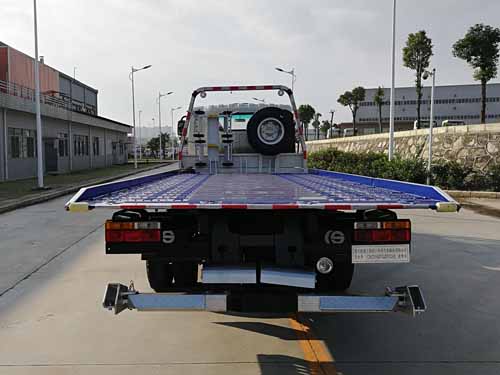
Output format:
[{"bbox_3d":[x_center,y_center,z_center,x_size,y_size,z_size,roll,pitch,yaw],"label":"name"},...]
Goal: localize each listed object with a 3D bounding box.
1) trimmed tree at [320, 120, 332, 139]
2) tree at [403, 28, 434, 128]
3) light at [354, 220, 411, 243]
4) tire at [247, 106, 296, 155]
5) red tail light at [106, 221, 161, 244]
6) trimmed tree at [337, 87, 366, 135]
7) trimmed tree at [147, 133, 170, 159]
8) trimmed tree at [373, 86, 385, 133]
[{"bbox_3d":[11.377,-8.551,58.000,1.750,3.000,1.750,0,5,0],"label":"trimmed tree"},{"bbox_3d":[10.522,-6.659,24.500,1.900,6.400,1.900,0,5,0],"label":"tree"},{"bbox_3d":[0.975,0.323,2.860,0.405,0.160,0.100,0,5,-3],"label":"light"},{"bbox_3d":[0.357,-0.954,6.600,0.800,0.800,0.220,0,5,-3],"label":"tire"},{"bbox_3d":[-0.841,0.316,2.800,0.395,0.158,0.100,0,5,-3],"label":"red tail light"},{"bbox_3d":[8.979,-6.723,34.500,2.500,4.400,2.400,0,5,0],"label":"trimmed tree"},{"bbox_3d":[-17.596,-7.981,75.000,4.500,5.200,4.400,0,5,0],"label":"trimmed tree"},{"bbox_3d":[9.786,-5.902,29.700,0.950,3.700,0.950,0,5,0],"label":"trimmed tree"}]

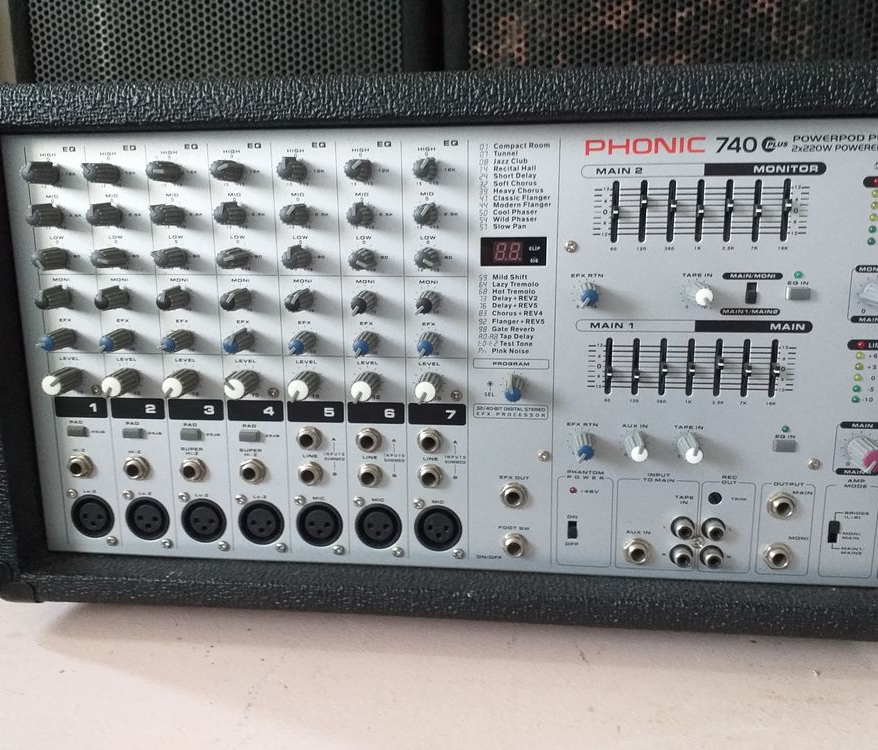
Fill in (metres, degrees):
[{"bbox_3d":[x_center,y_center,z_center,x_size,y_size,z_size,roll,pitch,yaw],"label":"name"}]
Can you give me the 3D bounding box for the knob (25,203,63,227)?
[{"bbox_3d":[-0.178,-0.072,0.340,0.011,0.012,0.015,1,11,6],"label":"knob"}]

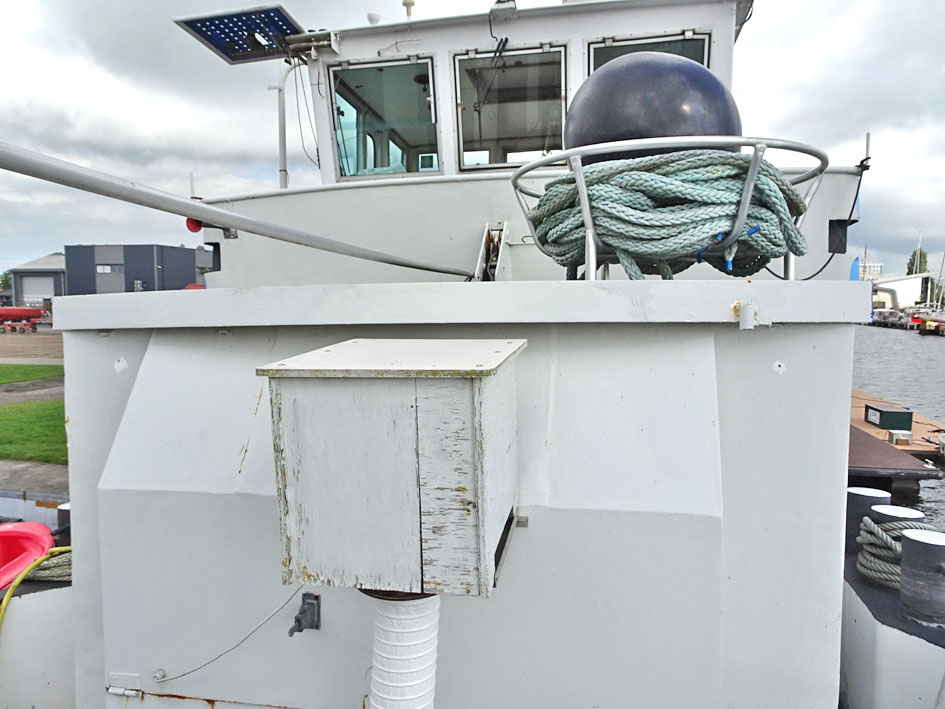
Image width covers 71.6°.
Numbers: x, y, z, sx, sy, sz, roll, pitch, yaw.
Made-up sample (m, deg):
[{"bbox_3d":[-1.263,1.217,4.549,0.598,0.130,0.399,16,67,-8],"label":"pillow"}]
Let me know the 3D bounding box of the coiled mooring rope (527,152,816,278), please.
[{"bbox_3d":[0.668,-0.456,2.373,0.990,0.360,0.930,1,4,12],"label":"coiled mooring rope"}]

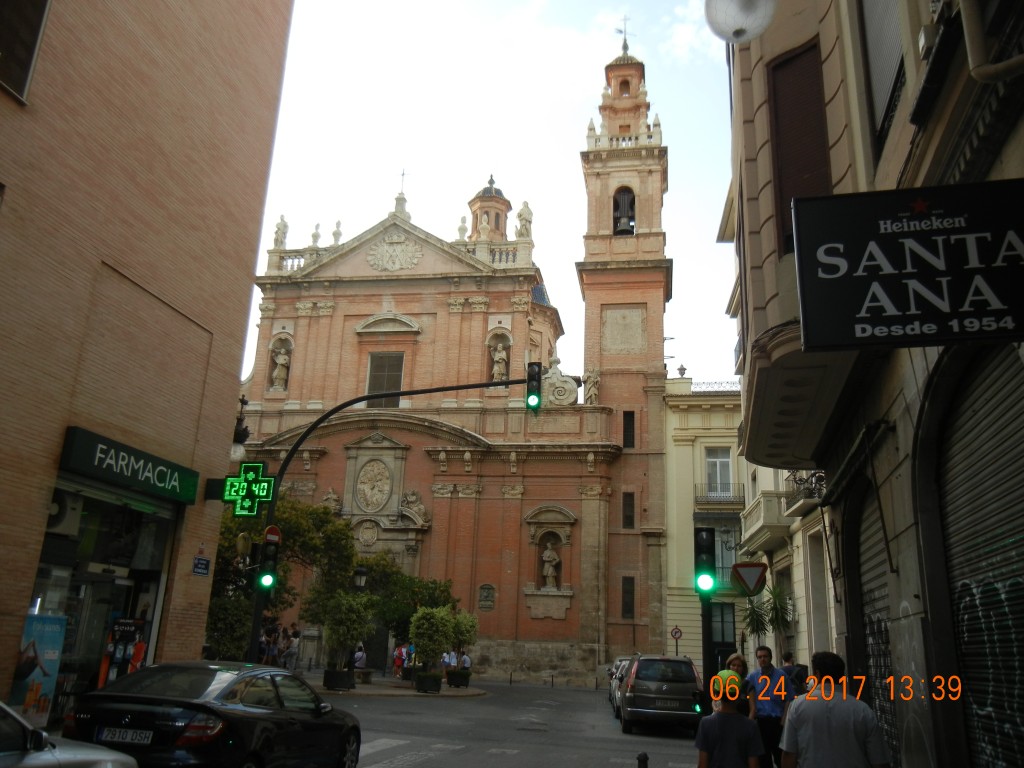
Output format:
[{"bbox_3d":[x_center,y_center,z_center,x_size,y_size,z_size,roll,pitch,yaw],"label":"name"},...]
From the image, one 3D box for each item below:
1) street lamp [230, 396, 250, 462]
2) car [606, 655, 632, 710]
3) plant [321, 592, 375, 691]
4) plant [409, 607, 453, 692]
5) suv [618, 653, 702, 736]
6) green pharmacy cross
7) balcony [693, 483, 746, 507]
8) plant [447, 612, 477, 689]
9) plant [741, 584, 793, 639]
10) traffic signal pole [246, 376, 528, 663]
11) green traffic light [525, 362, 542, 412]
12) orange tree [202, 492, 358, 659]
[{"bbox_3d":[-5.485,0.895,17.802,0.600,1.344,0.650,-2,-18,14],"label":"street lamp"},{"bbox_3d":[3.977,9.303,27.110,1.780,1.560,4.300,1,-17,5],"label":"car"},{"bbox_3d":[-5.451,8.481,29.232,1.700,3.050,1.650,0,-17,8],"label":"plant"},{"bbox_3d":[-3.002,9.781,32.706,1.600,3.004,1.600,-1,-17,12],"label":"plant"},{"bbox_3d":[3.520,7.507,21.508,1.830,1.680,4.590,1,-17,5],"label":"suv"},{"bbox_3d":[-4.656,1.864,15.683,0.950,0.960,0.200,-1,-17,10],"label":"green pharmacy cross"},{"bbox_3d":[10.591,5.664,45.301,2.500,1.184,0.650,-1,-17,12],"label":"balcony"},{"bbox_3d":[-2.239,11.518,38.606,1.500,3.192,1.500,-1,-17,12],"label":"plant"},{"bbox_3d":[6.153,6.548,21.416,1.150,3.300,1.100,-1,-17,12],"label":"plant"},{"bbox_3d":[-2.213,2.944,15.803,4.808,6.354,0.300,-1,-17,10],"label":"traffic signal pole"},{"bbox_3d":[0.394,0.064,16.259,0.280,0.900,0.340,-1,-17,10],"label":"green traffic light"},{"bbox_3d":[-7.920,6.875,29.167,5.000,6.100,4.800,0,-17,8],"label":"orange tree"}]

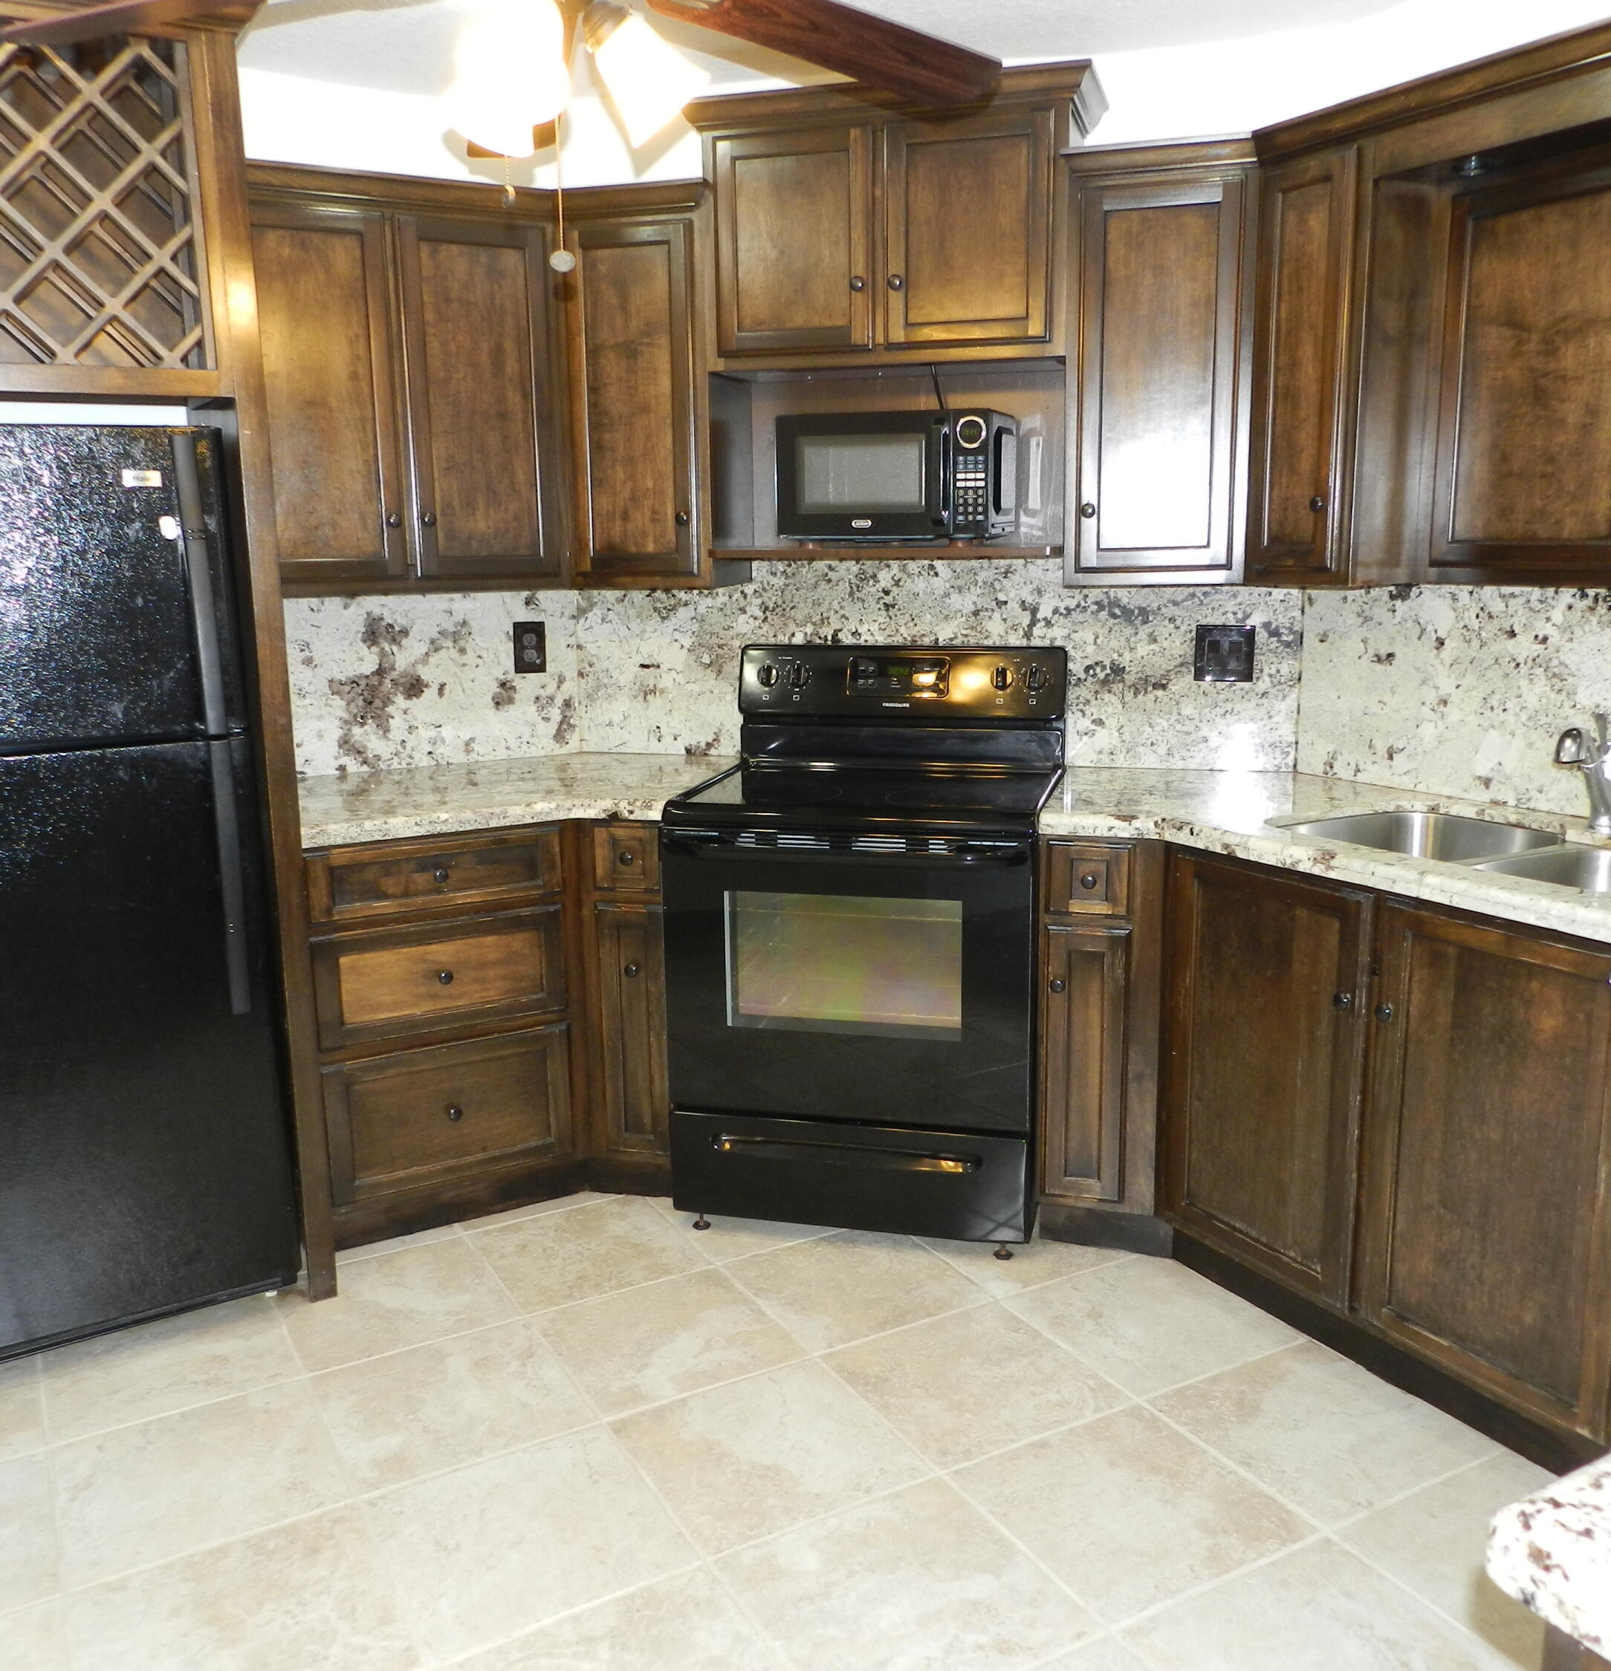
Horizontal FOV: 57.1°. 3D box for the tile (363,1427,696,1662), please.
[{"bbox_3d":[-0.411,1.028,2.183,0.395,0.012,0.395,-7,12,-28],"label":"tile"}]

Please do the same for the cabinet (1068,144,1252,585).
[{"bbox_3d":[0.731,-0.930,3.043,0.360,0.820,0.320,2,11,16],"label":"cabinet"}]

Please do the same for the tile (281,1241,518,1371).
[{"bbox_3d":[-0.802,0.906,2.874,0.402,0.011,0.398,-7,13,-28],"label":"tile"}]

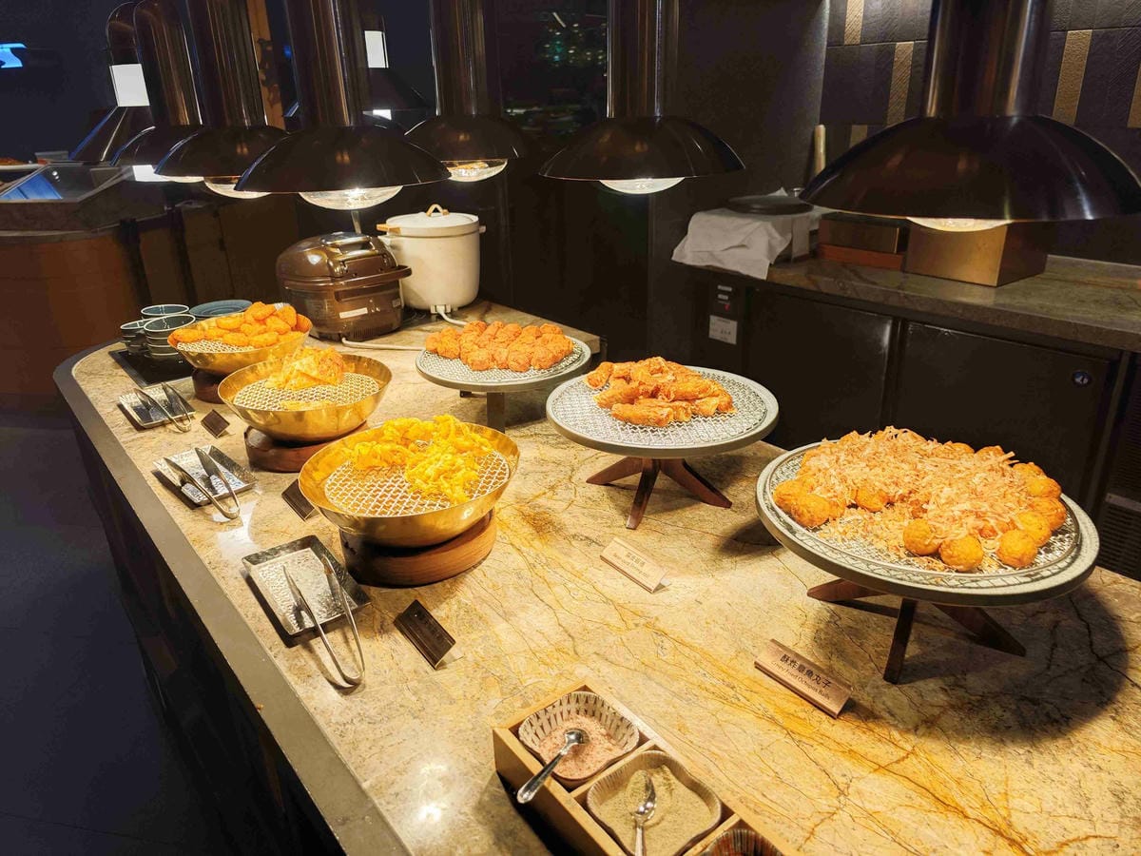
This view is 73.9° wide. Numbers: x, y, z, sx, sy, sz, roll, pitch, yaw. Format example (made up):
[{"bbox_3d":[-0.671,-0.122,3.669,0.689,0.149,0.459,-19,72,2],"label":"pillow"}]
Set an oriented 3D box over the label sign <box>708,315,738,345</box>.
[{"bbox_3d":[0.609,-0.390,3.024,0.004,0.093,0.141,-19,29,-35],"label":"label sign"}]

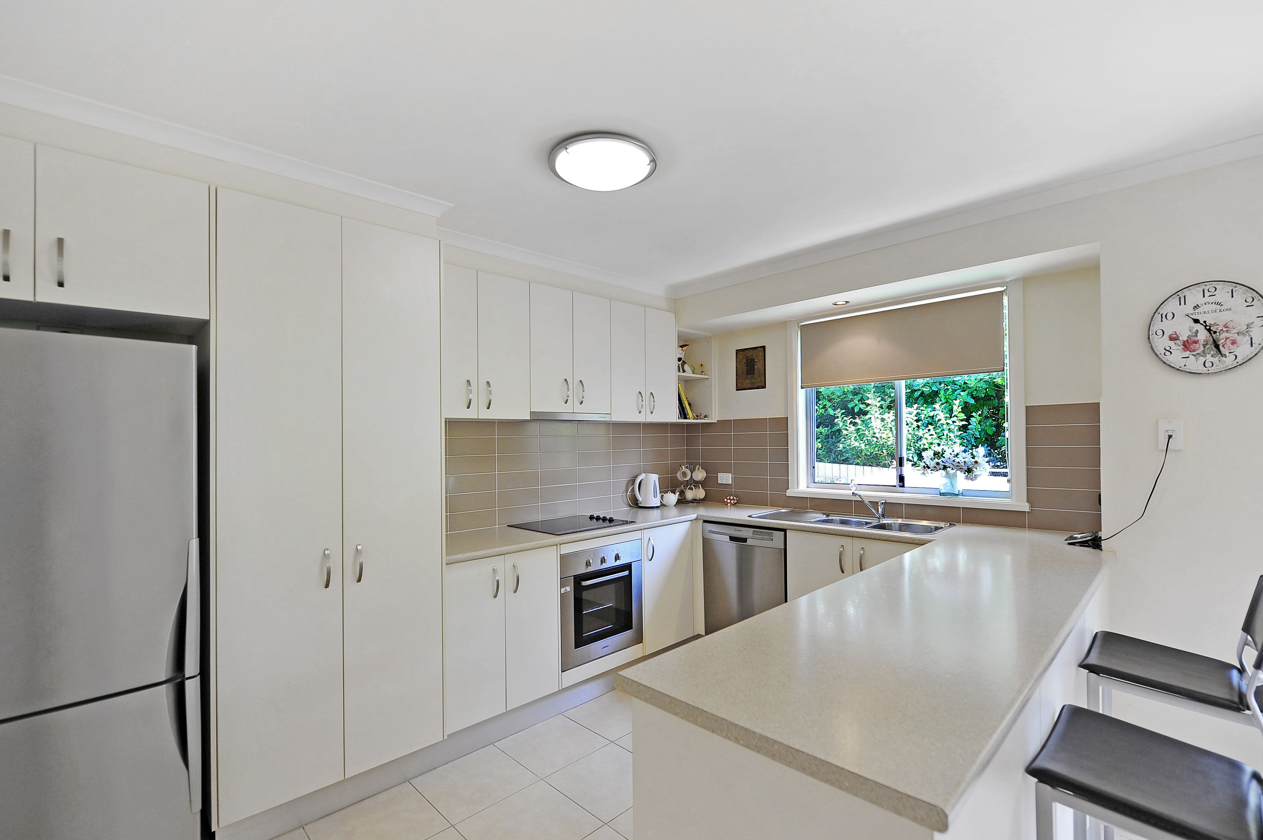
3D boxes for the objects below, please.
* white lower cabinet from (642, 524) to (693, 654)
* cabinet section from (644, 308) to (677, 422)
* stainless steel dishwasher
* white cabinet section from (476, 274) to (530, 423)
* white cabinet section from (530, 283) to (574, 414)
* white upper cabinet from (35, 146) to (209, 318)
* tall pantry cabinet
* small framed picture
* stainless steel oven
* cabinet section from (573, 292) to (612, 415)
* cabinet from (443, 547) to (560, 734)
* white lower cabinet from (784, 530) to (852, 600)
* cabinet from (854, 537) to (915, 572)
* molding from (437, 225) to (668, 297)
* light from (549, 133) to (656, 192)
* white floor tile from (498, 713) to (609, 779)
[{"bbox_3d":[0.039,1.032,3.685,0.457,0.733,0.580,1,-2,-44],"label":"white lower cabinet"},{"bbox_3d":[0.094,-0.368,3.979,0.317,0.768,0.325,1,-2,-44],"label":"cabinet section"},{"bbox_3d":[0.886,1.039,3.607,0.580,0.783,0.600,1,-2,-44],"label":"stainless steel dishwasher"},{"bbox_3d":[-0.789,-0.381,3.113,0.318,0.766,0.325,1,-2,-44],"label":"white cabinet section"},{"bbox_3d":[-0.566,-0.400,3.333,0.302,0.723,0.325,1,-2,-44],"label":"white cabinet section"},{"bbox_3d":[-1.753,-0.556,1.937,0.401,0.453,0.540,1,-2,-45],"label":"white upper cabinet"},{"bbox_3d":[-1.321,0.297,2.398,0.821,2.184,0.590,1,-2,-44],"label":"tall pantry cabinet"},{"bbox_3d":[0.860,-0.370,4.066,0.020,0.303,0.251,1,-2,-44],"label":"small framed picture"},{"bbox_3d":[-0.332,1.013,3.291,0.591,0.601,0.570,1,-2,-44],"label":"stainless steel oven"},{"bbox_3d":[-0.350,-0.398,3.544,0.303,0.723,0.325,1,-2,-44],"label":"cabinet section"},{"bbox_3d":[-0.793,1.024,2.873,0.620,0.733,0.585,1,-2,-44],"label":"cabinet"},{"bbox_3d":[1.222,0.995,3.269,0.510,0.730,0.385,1,-2,-45],"label":"white lower cabinet"},{"bbox_3d":[1.492,0.982,2.996,0.510,0.730,0.385,1,-2,-45],"label":"cabinet"},{"bbox_3d":[-0.331,-0.887,3.282,1.830,0.067,0.070,1,-2,-45],"label":"molding"},{"bbox_3d":[-0.101,-0.915,2.054,0.400,0.083,0.400,-1,-2,0],"label":"light"},{"bbox_3d":[-0.370,1.524,2.629,0.399,0.010,0.398,1,-2,-45],"label":"white floor tile"}]

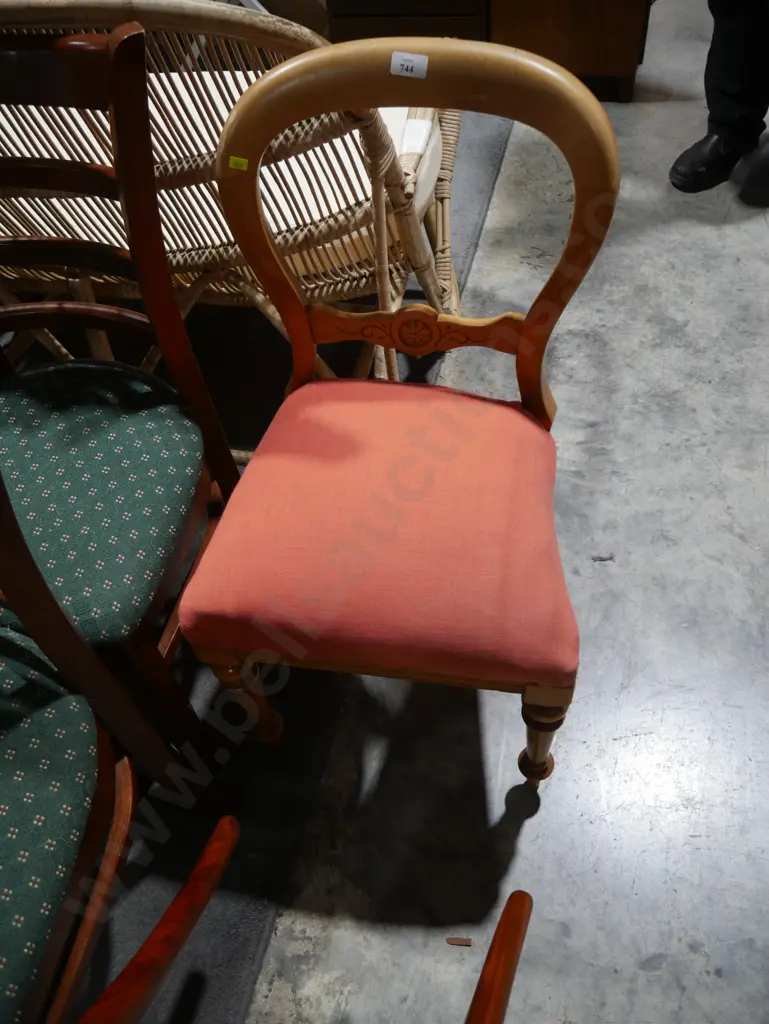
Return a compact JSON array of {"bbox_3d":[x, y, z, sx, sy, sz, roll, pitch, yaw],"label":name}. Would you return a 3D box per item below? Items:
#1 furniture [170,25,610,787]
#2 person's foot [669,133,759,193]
[{"bbox_3d":[0.024,-0.042,1.089,0.475,0.891,0.525,5,54,10],"label":"furniture"},{"bbox_3d":[0.951,-1.050,2.390,0.292,0.120,0.108,-38,55,-25],"label":"person's foot"}]

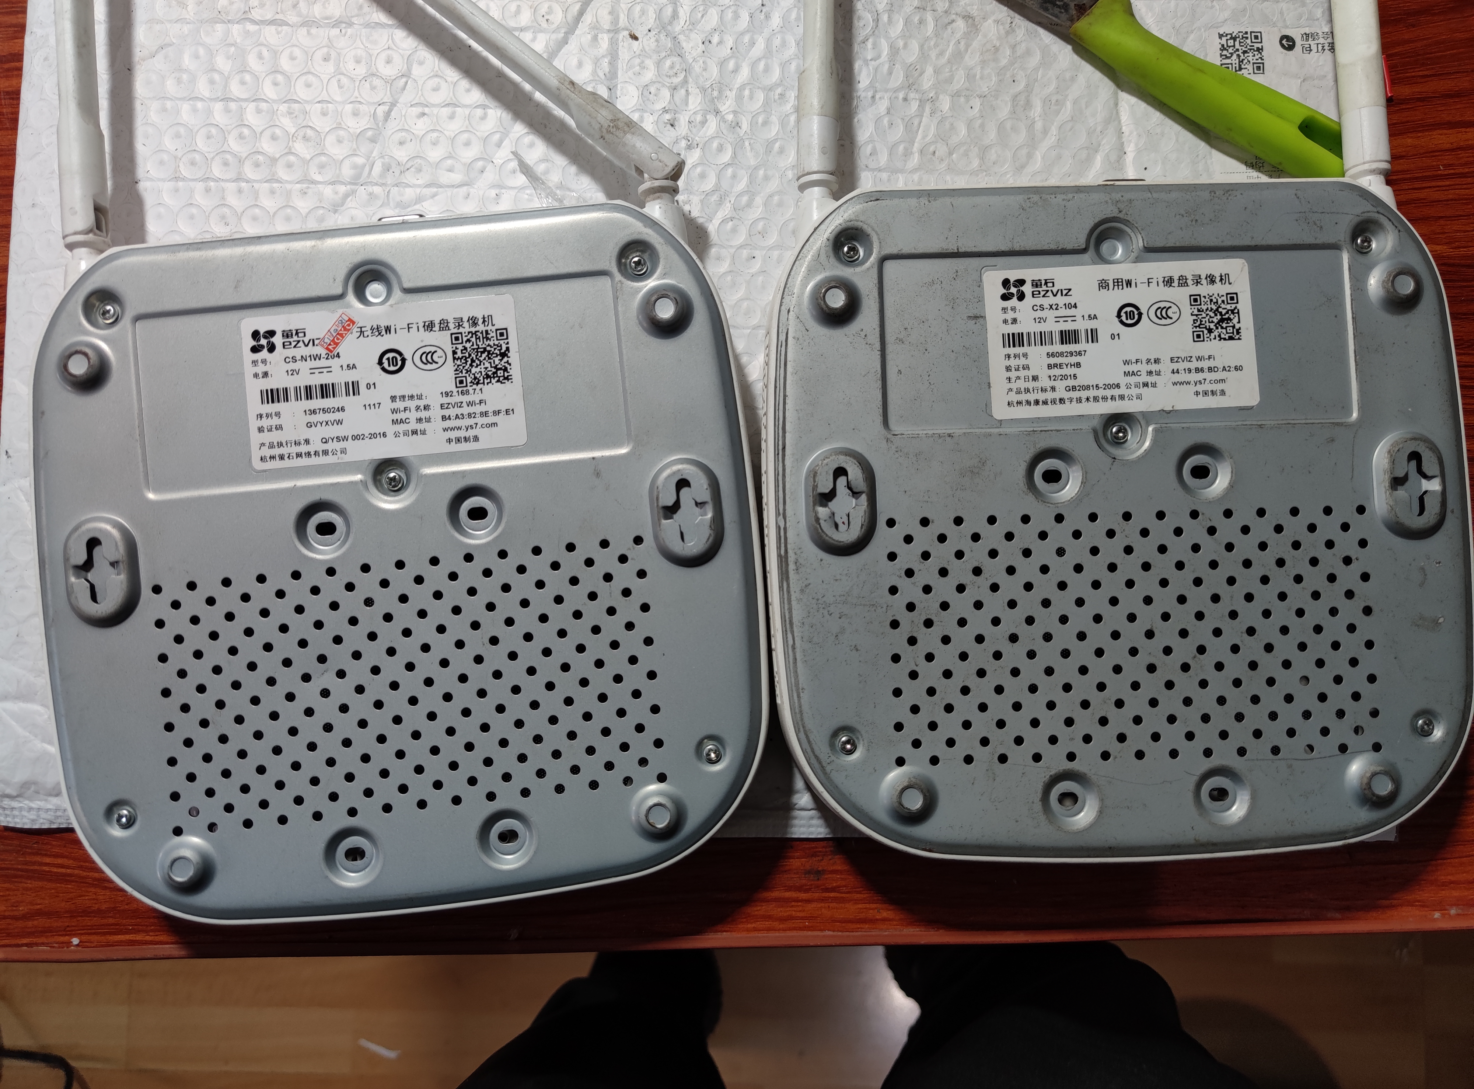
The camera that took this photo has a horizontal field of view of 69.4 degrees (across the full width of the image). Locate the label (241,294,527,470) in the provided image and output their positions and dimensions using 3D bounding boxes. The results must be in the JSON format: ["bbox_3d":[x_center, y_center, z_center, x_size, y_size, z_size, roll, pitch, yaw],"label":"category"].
[{"bbox_3d":[-0.104,-0.048,0.315,0.080,0.001,0.045,-5,88,-3],"label":"label"}]

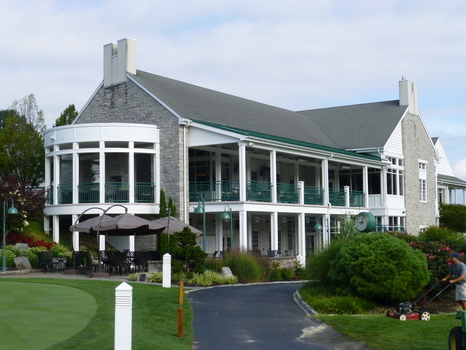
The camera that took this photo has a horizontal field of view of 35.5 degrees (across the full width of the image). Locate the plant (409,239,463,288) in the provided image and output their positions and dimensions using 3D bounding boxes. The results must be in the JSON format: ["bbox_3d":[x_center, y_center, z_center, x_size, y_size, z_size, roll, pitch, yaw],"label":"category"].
[{"bbox_3d":[6.682,2.953,24.000,2.000,1.750,1.700,-1,-5,10],"label":"plant"}]

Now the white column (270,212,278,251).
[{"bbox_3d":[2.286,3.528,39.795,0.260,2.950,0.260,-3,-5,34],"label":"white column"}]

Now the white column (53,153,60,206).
[{"bbox_3d":[-9.588,0.272,39.600,0.240,2.800,0.240,3,-5,-39],"label":"white column"}]

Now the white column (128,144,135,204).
[{"bbox_3d":[-5.379,-0.090,38.632,0.240,3.241,0.240,1,-5,-22],"label":"white column"}]

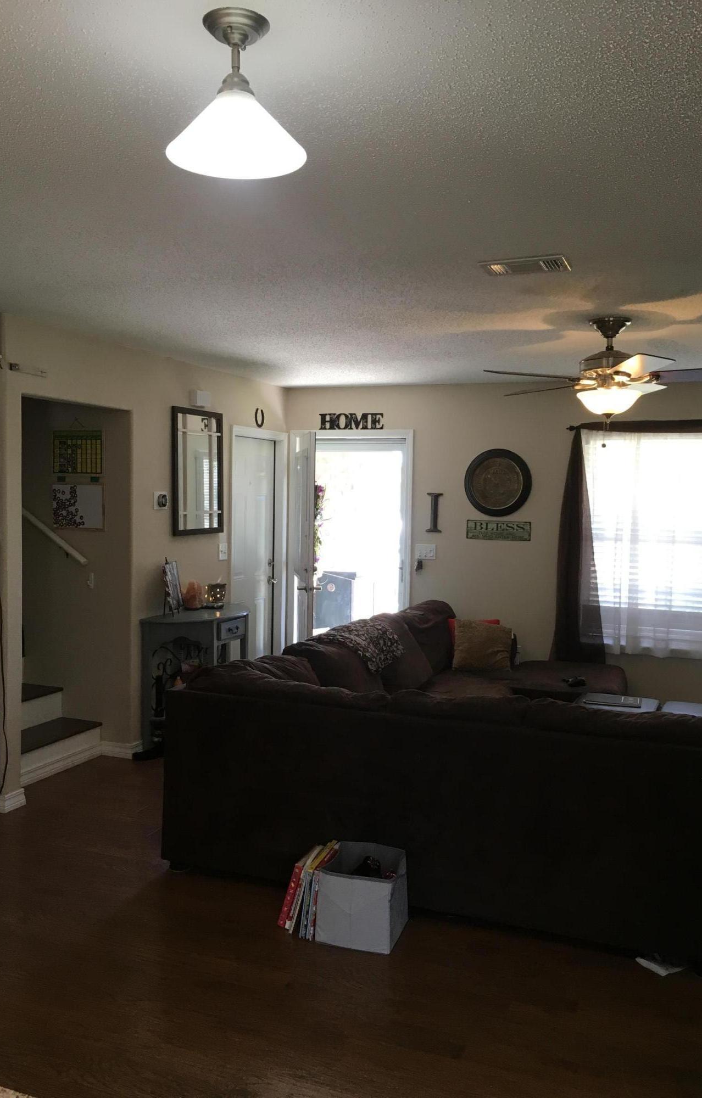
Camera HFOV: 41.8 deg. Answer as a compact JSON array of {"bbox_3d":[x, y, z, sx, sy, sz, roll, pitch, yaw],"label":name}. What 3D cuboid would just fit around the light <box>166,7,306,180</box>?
[{"bbox_3d":[-0.200,-0.804,1.614,0.250,0.226,0.250,1,4,0],"label":"light"}]

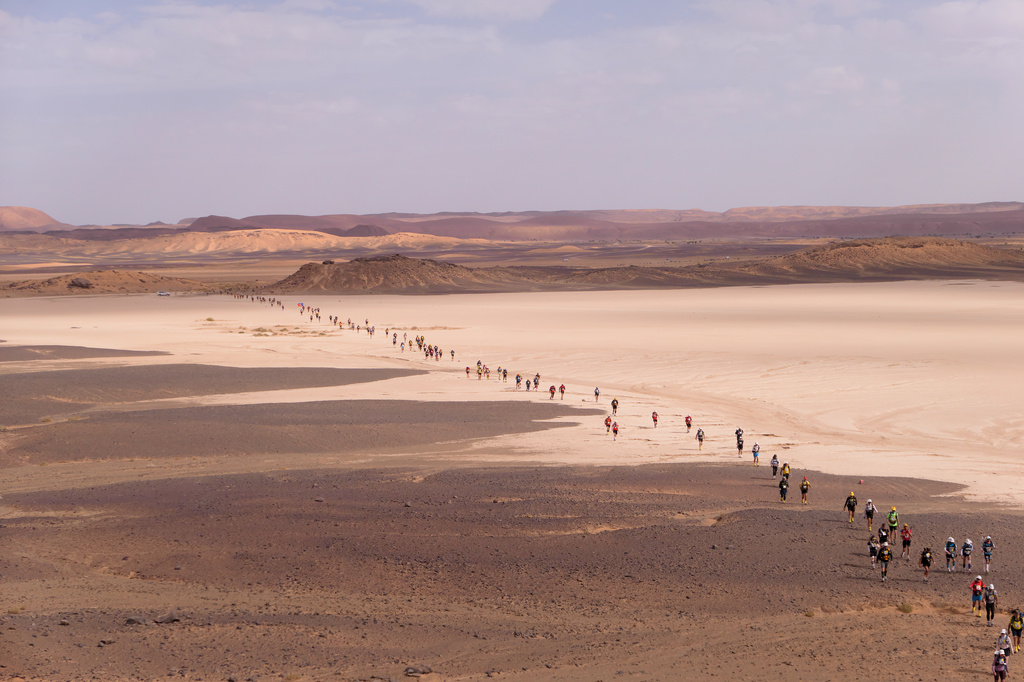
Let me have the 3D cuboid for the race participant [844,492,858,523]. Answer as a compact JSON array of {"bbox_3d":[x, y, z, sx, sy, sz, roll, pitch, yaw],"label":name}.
[{"bbox_3d":[19.611,9.635,118.443,0.710,1.740,0.500,0,3,-3],"label":"race participant"}]

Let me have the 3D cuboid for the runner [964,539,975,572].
[{"bbox_3d":[22.401,10.610,100.680,0.620,1.700,0.500,0,3,-3],"label":"runner"}]

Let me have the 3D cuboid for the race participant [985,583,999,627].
[{"bbox_3d":[19.999,11.050,85.455,0.610,1.730,0.500,-1,3,-14],"label":"race participant"}]

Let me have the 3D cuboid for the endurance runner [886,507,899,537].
[{"bbox_3d":[19.362,9.366,103.779,0.660,1.890,0.500,0,3,-3],"label":"endurance runner"}]

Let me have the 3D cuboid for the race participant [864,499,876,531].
[{"bbox_3d":[19.976,9.720,113.827,0.730,1.760,0.500,0,3,-3],"label":"race participant"}]

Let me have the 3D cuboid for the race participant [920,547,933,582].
[{"bbox_3d":[20.030,10.826,98.653,0.710,1.680,0.500,-1,3,-10],"label":"race participant"}]

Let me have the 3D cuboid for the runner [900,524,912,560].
[{"bbox_3d":[19.545,9.991,101.363,0.620,1.800,0.500,0,3,-3],"label":"runner"}]

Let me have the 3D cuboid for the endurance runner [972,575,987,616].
[{"bbox_3d":[19.875,10.901,87.292,0.680,1.740,0.500,0,3,-3],"label":"endurance runner"}]

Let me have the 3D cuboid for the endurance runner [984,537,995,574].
[{"bbox_3d":[22.781,10.242,97.793,0.680,1.780,0.500,0,3,-3],"label":"endurance runner"}]

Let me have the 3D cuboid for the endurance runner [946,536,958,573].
[{"bbox_3d":[21.540,10.512,100.427,0.640,1.720,0.500,0,3,-3],"label":"endurance runner"}]

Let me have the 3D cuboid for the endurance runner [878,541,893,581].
[{"bbox_3d":[17.319,10.275,95.086,0.720,1.790,0.500,0,3,-3],"label":"endurance runner"}]

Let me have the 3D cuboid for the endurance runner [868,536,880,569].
[{"bbox_3d":[18.319,10.692,103.481,0.630,1.670,0.500,-1,3,-10],"label":"endurance runner"}]

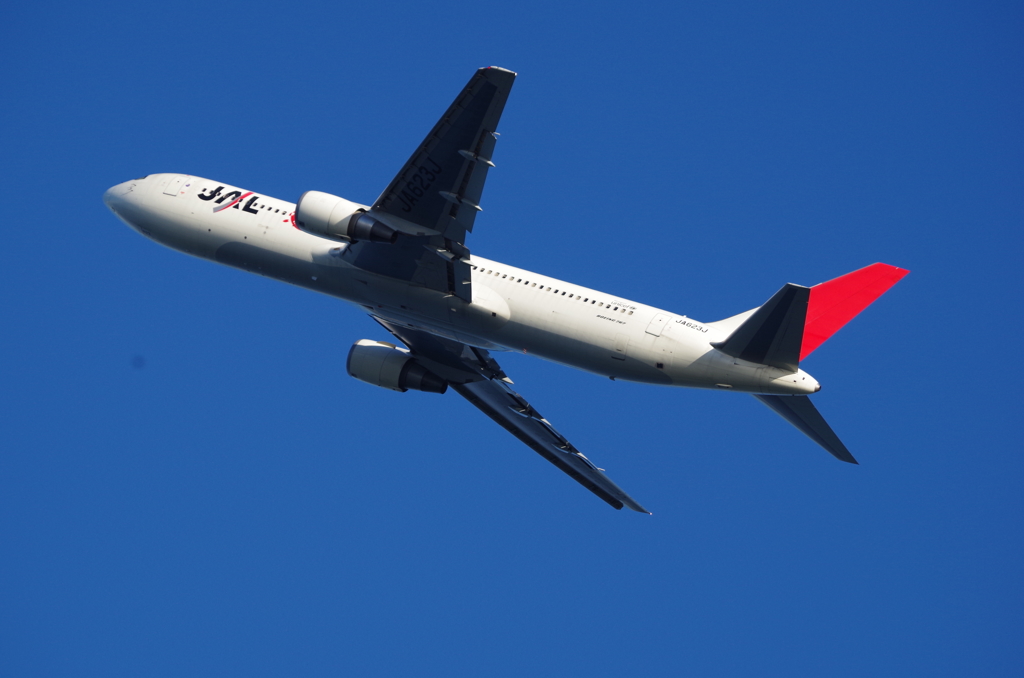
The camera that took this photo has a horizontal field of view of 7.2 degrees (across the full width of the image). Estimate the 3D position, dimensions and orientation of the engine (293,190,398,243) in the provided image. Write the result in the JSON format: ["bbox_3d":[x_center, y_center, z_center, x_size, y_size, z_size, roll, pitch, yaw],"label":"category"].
[{"bbox_3d":[-10.604,-7.534,528.443,6.800,3.000,2.900,17,-32,25],"label":"engine"}]

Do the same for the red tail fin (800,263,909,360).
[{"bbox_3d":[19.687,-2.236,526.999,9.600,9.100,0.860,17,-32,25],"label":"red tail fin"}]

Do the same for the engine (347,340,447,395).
[{"bbox_3d":[-7.487,2.167,540.779,6.800,3.000,2.900,17,-32,25],"label":"engine"}]

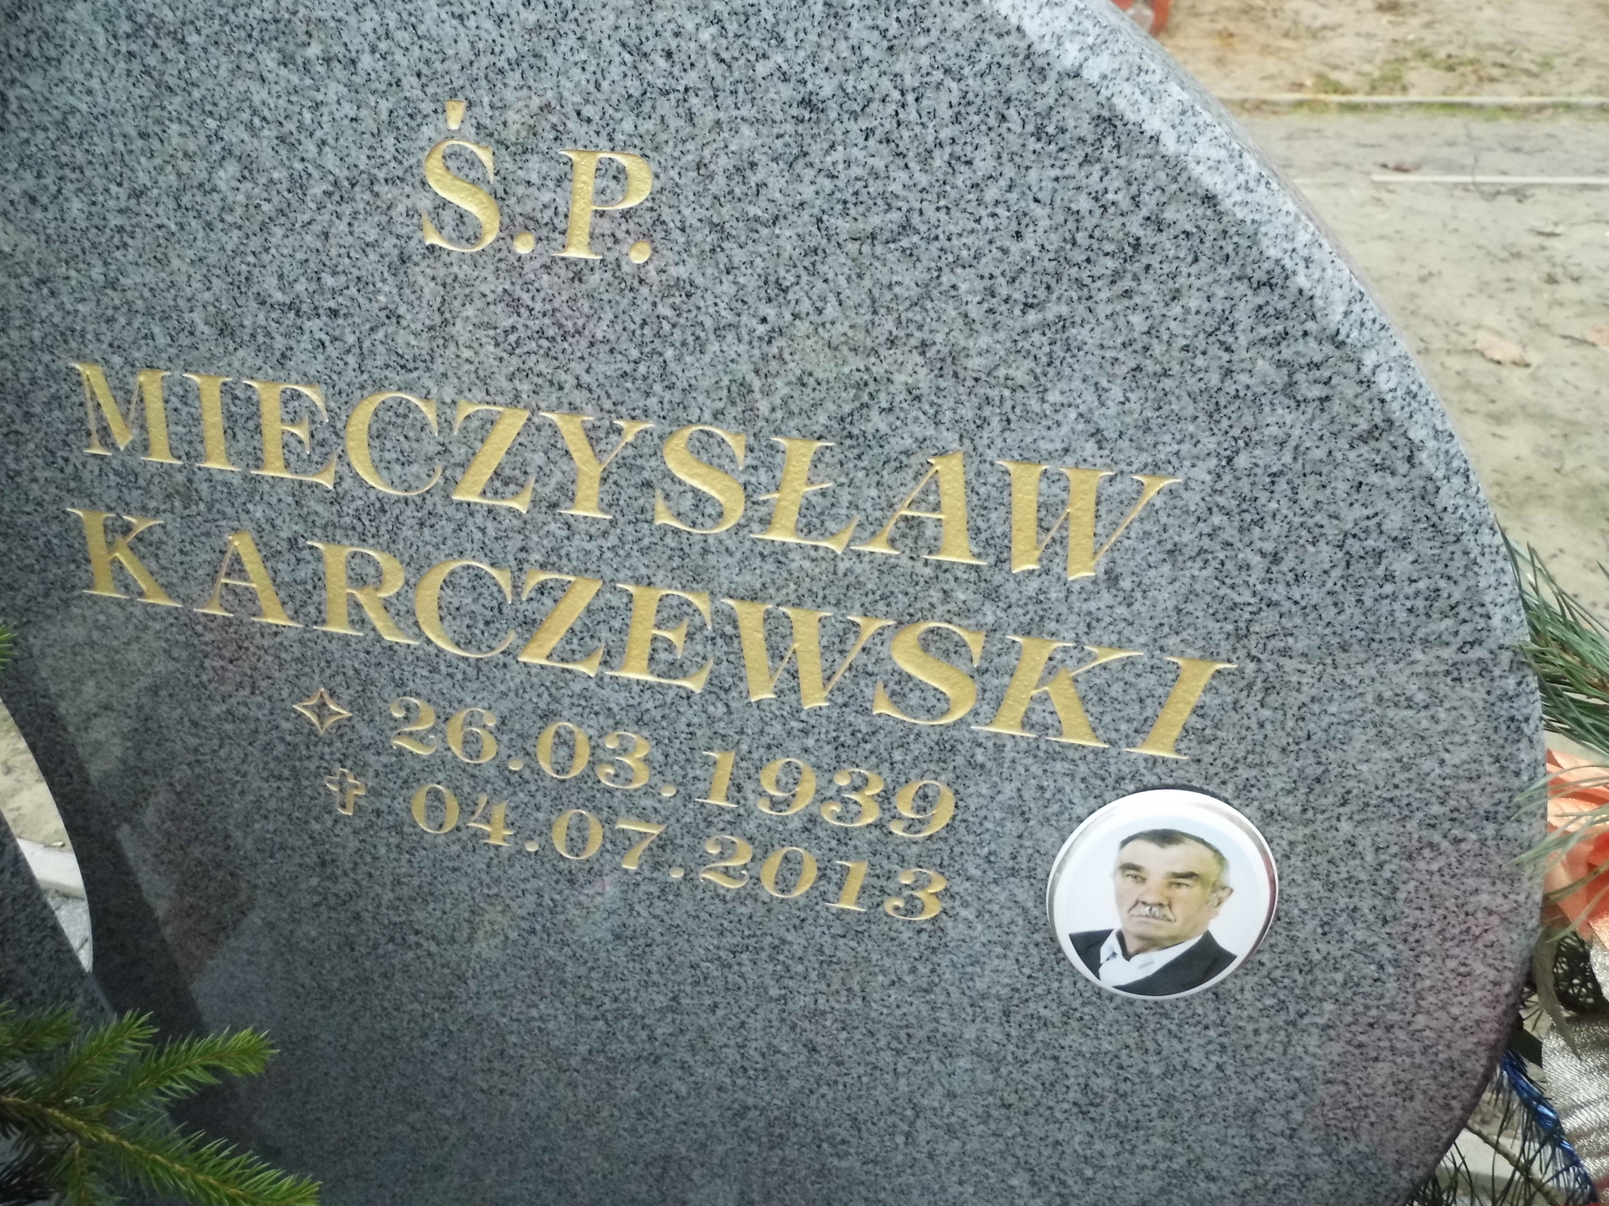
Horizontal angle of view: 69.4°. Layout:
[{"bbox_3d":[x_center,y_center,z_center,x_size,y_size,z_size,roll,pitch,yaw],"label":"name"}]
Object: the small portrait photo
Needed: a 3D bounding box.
[{"bbox_3d":[0.177,0.149,0.582,0.109,0.149,0.012,8,33,11],"label":"small portrait photo"}]

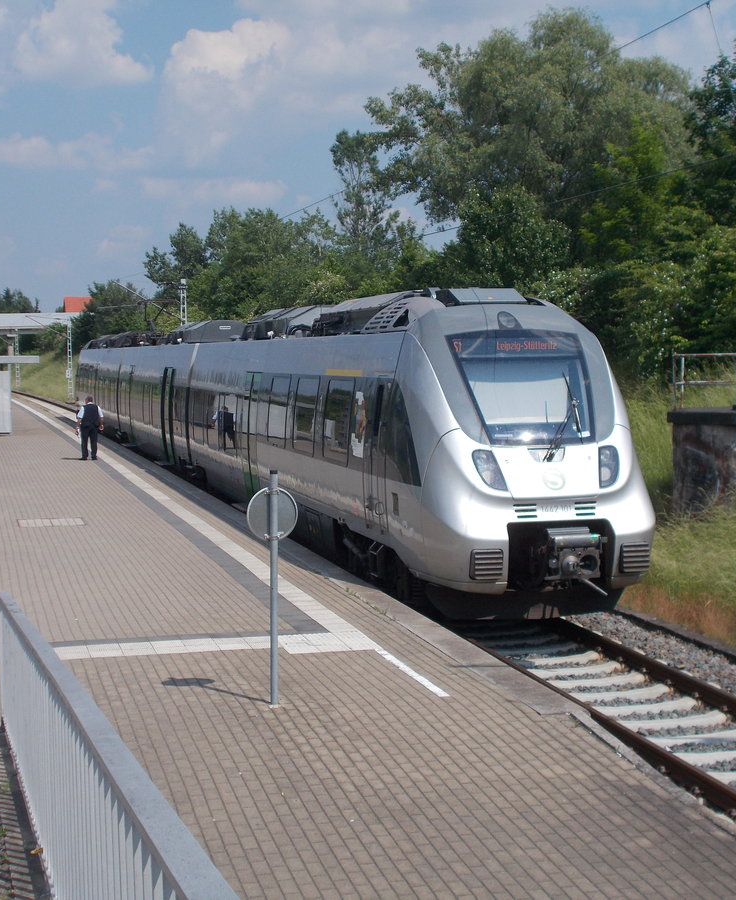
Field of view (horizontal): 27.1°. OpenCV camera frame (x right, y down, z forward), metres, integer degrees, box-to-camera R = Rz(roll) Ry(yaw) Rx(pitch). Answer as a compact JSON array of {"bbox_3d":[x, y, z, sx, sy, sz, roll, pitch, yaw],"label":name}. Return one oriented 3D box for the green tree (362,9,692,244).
[{"bbox_3d":[5.751,-10.024,55.000,11.899,11.791,11.000,-1,4,0],"label":"green tree"}]

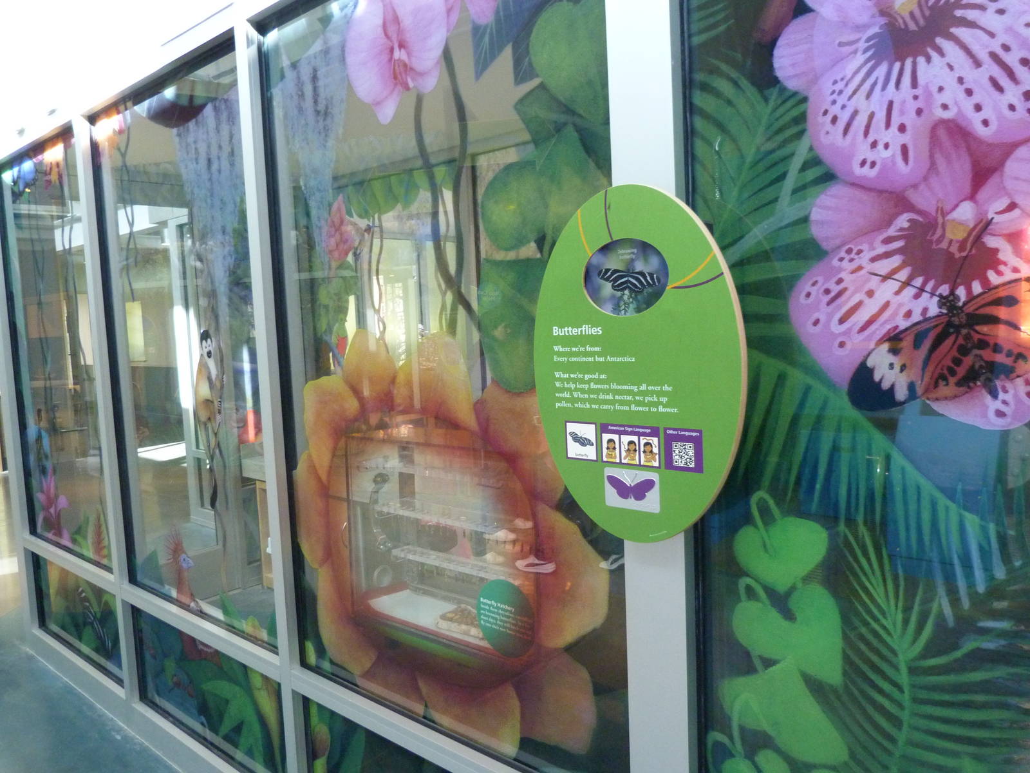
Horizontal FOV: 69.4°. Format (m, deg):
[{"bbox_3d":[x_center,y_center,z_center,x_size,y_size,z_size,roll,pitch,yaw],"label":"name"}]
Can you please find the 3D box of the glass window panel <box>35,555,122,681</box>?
[{"bbox_3d":[-1.786,0.930,3.070,1.030,0.385,0.030,2,6,41],"label":"glass window panel"}]

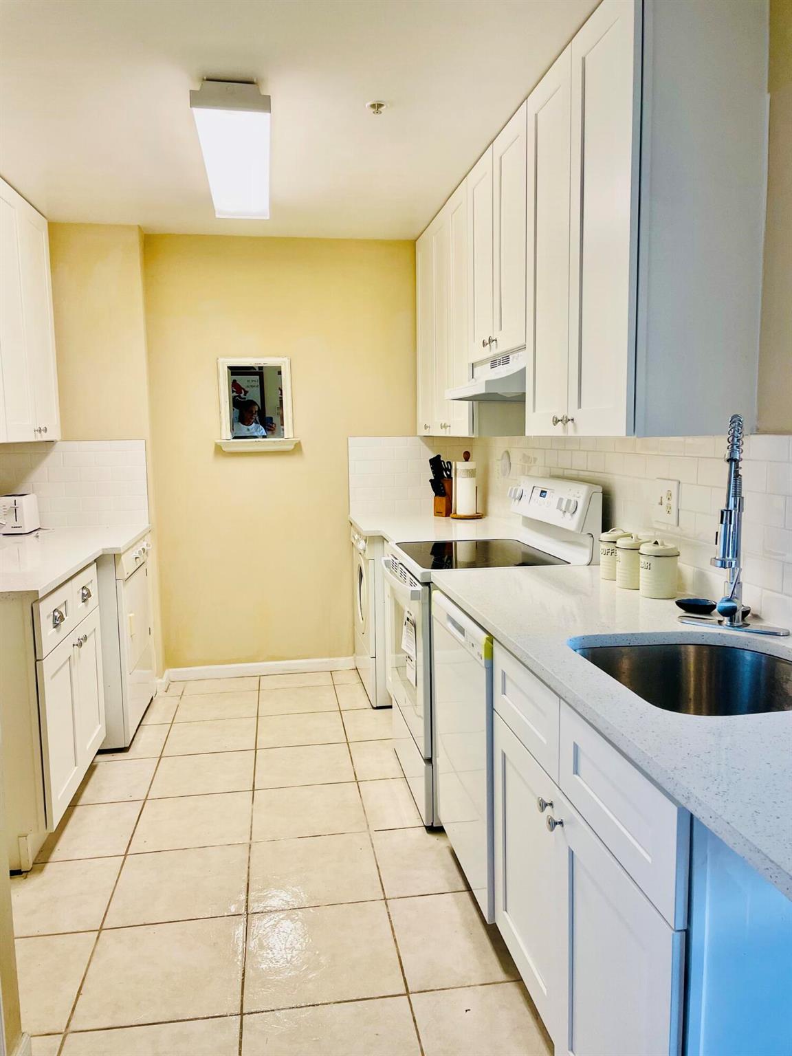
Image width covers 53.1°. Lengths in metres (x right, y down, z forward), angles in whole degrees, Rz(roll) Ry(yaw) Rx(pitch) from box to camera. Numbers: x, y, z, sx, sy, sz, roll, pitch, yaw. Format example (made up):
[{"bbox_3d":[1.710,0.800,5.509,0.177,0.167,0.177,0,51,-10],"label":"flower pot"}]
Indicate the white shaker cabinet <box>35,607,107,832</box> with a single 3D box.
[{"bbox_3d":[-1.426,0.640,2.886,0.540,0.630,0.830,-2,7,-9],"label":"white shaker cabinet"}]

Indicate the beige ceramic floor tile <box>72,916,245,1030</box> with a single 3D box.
[{"bbox_3d":[-0.602,1.159,2.083,0.402,0.010,0.402,-2,7,-9],"label":"beige ceramic floor tile"}]

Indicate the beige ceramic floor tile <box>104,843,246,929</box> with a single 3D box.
[{"bbox_3d":[-0.664,1.112,2.481,0.402,0.010,0.402,-2,7,-9],"label":"beige ceramic floor tile"}]

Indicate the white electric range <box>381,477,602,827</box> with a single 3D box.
[{"bbox_3d":[0.326,0.416,3.091,0.670,1.188,0.760,-2,7,-9],"label":"white electric range"}]

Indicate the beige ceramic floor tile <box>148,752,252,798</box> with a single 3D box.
[{"bbox_3d":[-0.788,1.016,3.278,0.402,0.010,0.402,-2,7,-9],"label":"beige ceramic floor tile"}]

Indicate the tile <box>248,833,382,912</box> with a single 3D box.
[{"bbox_3d":[-0.260,1.089,2.518,0.399,0.010,0.399,-2,7,-9],"label":"tile"}]

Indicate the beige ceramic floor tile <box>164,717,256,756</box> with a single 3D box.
[{"bbox_3d":[-0.850,0.969,3.673,0.398,0.012,0.398,-2,7,-9],"label":"beige ceramic floor tile"}]

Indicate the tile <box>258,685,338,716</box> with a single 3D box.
[{"bbox_3d":[-0.511,0.906,4.135,0.402,0.010,0.402,-2,7,-9],"label":"tile"}]

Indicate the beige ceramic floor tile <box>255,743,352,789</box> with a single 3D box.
[{"bbox_3d":[-0.383,0.994,3.309,0.399,0.010,0.399,-2,7,-9],"label":"beige ceramic floor tile"}]

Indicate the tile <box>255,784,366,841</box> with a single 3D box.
[{"bbox_3d":[-0.322,1.041,2.914,0.399,0.010,0.399,-2,7,-9],"label":"tile"}]

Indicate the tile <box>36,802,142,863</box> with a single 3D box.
[{"bbox_3d":[-1.114,1.077,2.817,0.371,0.012,0.398,-2,7,-9],"label":"tile"}]

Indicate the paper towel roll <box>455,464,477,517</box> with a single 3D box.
[{"bbox_3d":[0.382,-0.212,4.320,0.110,0.282,0.110,-1,7,0],"label":"paper towel roll"}]

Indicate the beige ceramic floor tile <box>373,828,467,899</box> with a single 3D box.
[{"bbox_3d":[0.138,1.084,2.602,0.402,0.010,0.402,-2,7,-9],"label":"beige ceramic floor tile"}]

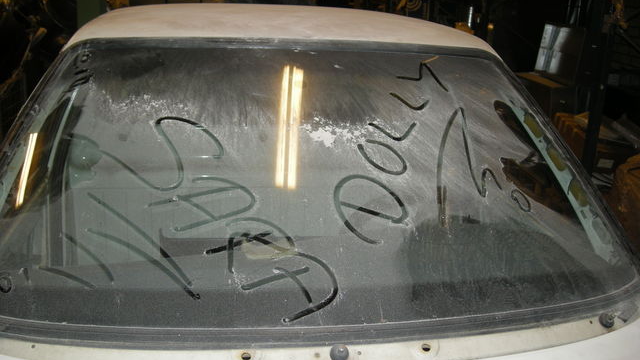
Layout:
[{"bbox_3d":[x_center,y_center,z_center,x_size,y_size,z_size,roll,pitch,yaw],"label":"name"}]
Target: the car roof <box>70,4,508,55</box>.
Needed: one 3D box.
[{"bbox_3d":[-0.158,-0.530,2.180,1.140,0.120,1.100,0,16,-9],"label":"car roof"}]

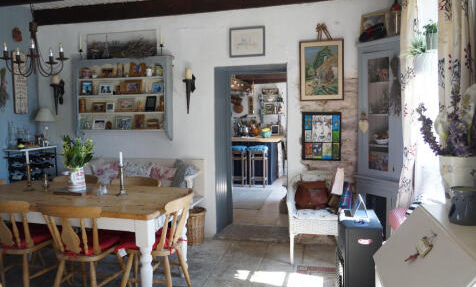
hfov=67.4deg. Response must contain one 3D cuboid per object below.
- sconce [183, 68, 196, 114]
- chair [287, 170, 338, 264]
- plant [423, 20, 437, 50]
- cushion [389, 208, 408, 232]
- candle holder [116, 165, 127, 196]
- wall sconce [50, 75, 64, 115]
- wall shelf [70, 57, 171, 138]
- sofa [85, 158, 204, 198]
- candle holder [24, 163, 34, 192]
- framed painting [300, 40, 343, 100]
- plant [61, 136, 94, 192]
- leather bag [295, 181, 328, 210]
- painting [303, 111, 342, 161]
[{"bbox_3d":[-0.514,-0.550,3.899,0.110,0.440,0.175,0,4,13],"label":"sconce"},{"bbox_3d":[0.795,0.723,3.627,0.560,0.840,0.570,0,3,14],"label":"chair"},{"bbox_3d":[1.448,-0.811,2.680,0.135,0.225,0.135,0,4,13],"label":"plant"},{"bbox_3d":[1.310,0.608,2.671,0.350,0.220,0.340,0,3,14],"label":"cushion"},{"bbox_3d":[-0.969,0.312,2.990,0.083,0.237,0.083,0,3,14],"label":"candle holder"},{"bbox_3d":[-2.317,-0.626,4.583,0.125,0.540,0.160,0,3,14],"label":"wall sconce"},{"bbox_3d":[-1.405,-0.534,4.361,1.240,0.980,0.180,0,3,14],"label":"wall shelf"},{"bbox_3d":[-1.225,0.667,4.163,1.580,0.920,0.600,0,3,14],"label":"sofa"},{"bbox_3d":[-1.884,0.298,3.213,0.082,0.235,0.082,0,4,13],"label":"candle holder"},{"bbox_3d":[0.903,-0.790,3.843,0.456,0.645,0.030,0,3,14],"label":"framed painting"},{"bbox_3d":[-1.373,0.166,3.038,0.265,0.470,0.255,0,4,13],"label":"plant"},{"bbox_3d":[0.737,0.521,3.576,0.330,0.275,0.150,0,4,6],"label":"leather bag"},{"bbox_3d":[0.867,-0.072,3.685,0.395,0.500,0.030,0,4,13],"label":"painting"}]

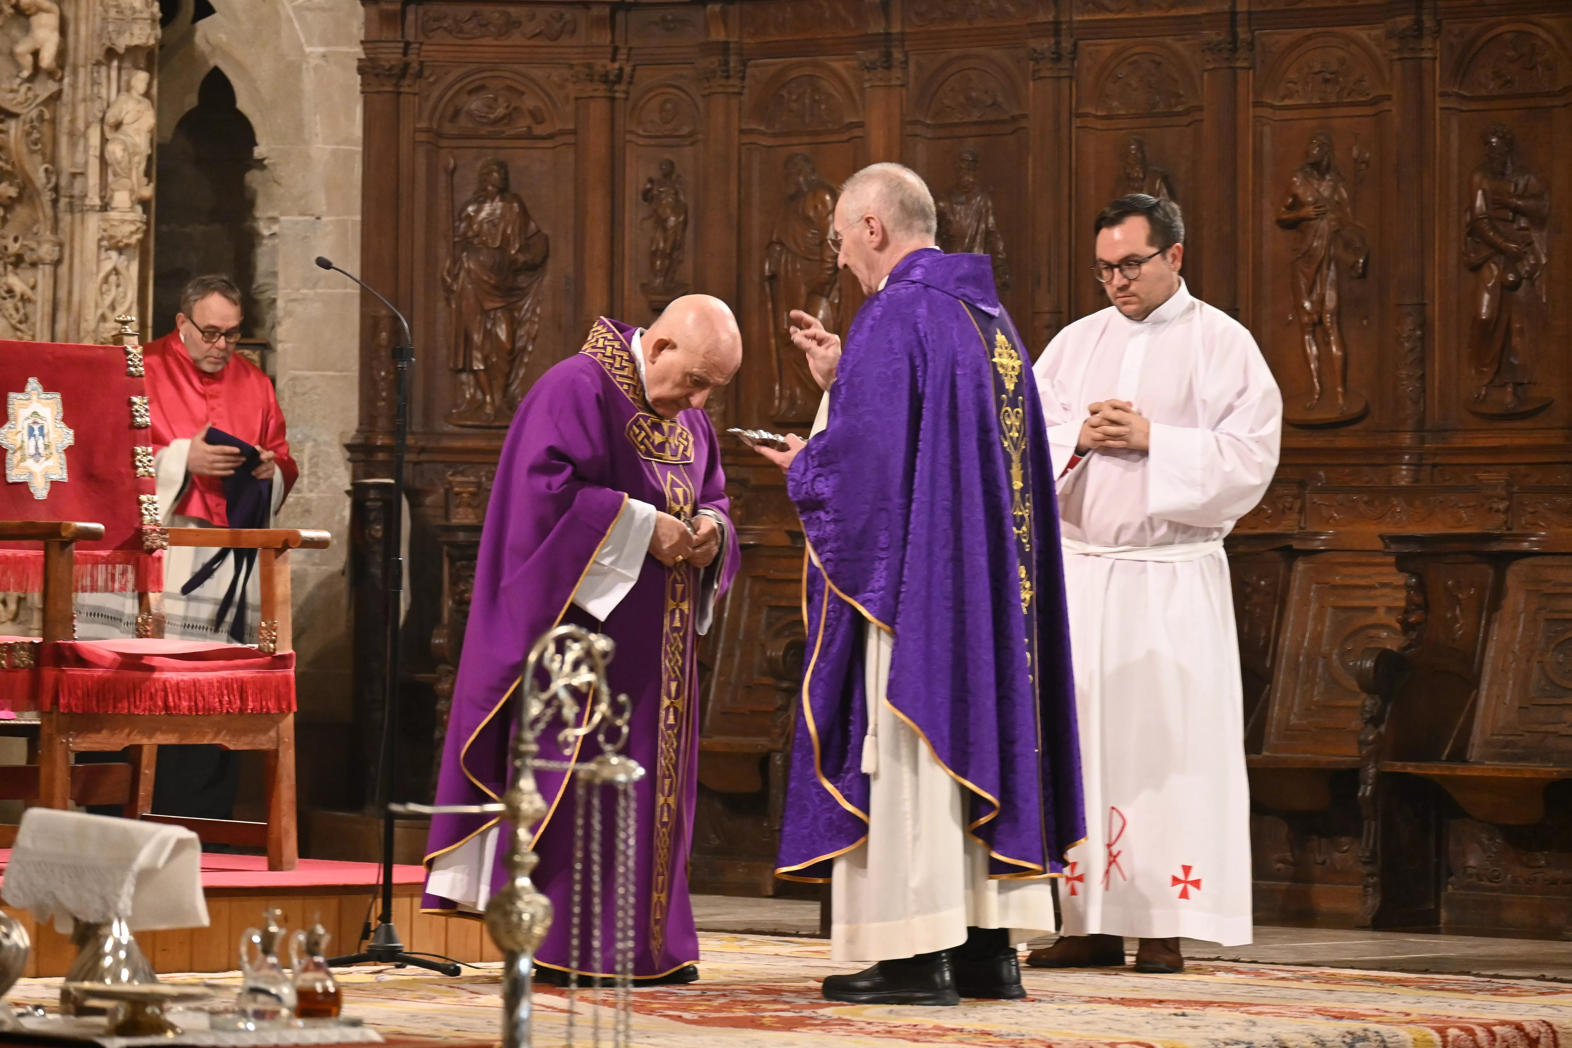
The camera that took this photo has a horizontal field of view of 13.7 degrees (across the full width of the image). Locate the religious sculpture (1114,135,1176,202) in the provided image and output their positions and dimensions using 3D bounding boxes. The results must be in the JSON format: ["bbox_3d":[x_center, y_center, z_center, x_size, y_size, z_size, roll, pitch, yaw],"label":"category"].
[{"bbox_3d":[0.914,-0.617,16.600,0.265,0.730,0.130,0,0,38],"label":"religious sculpture"}]

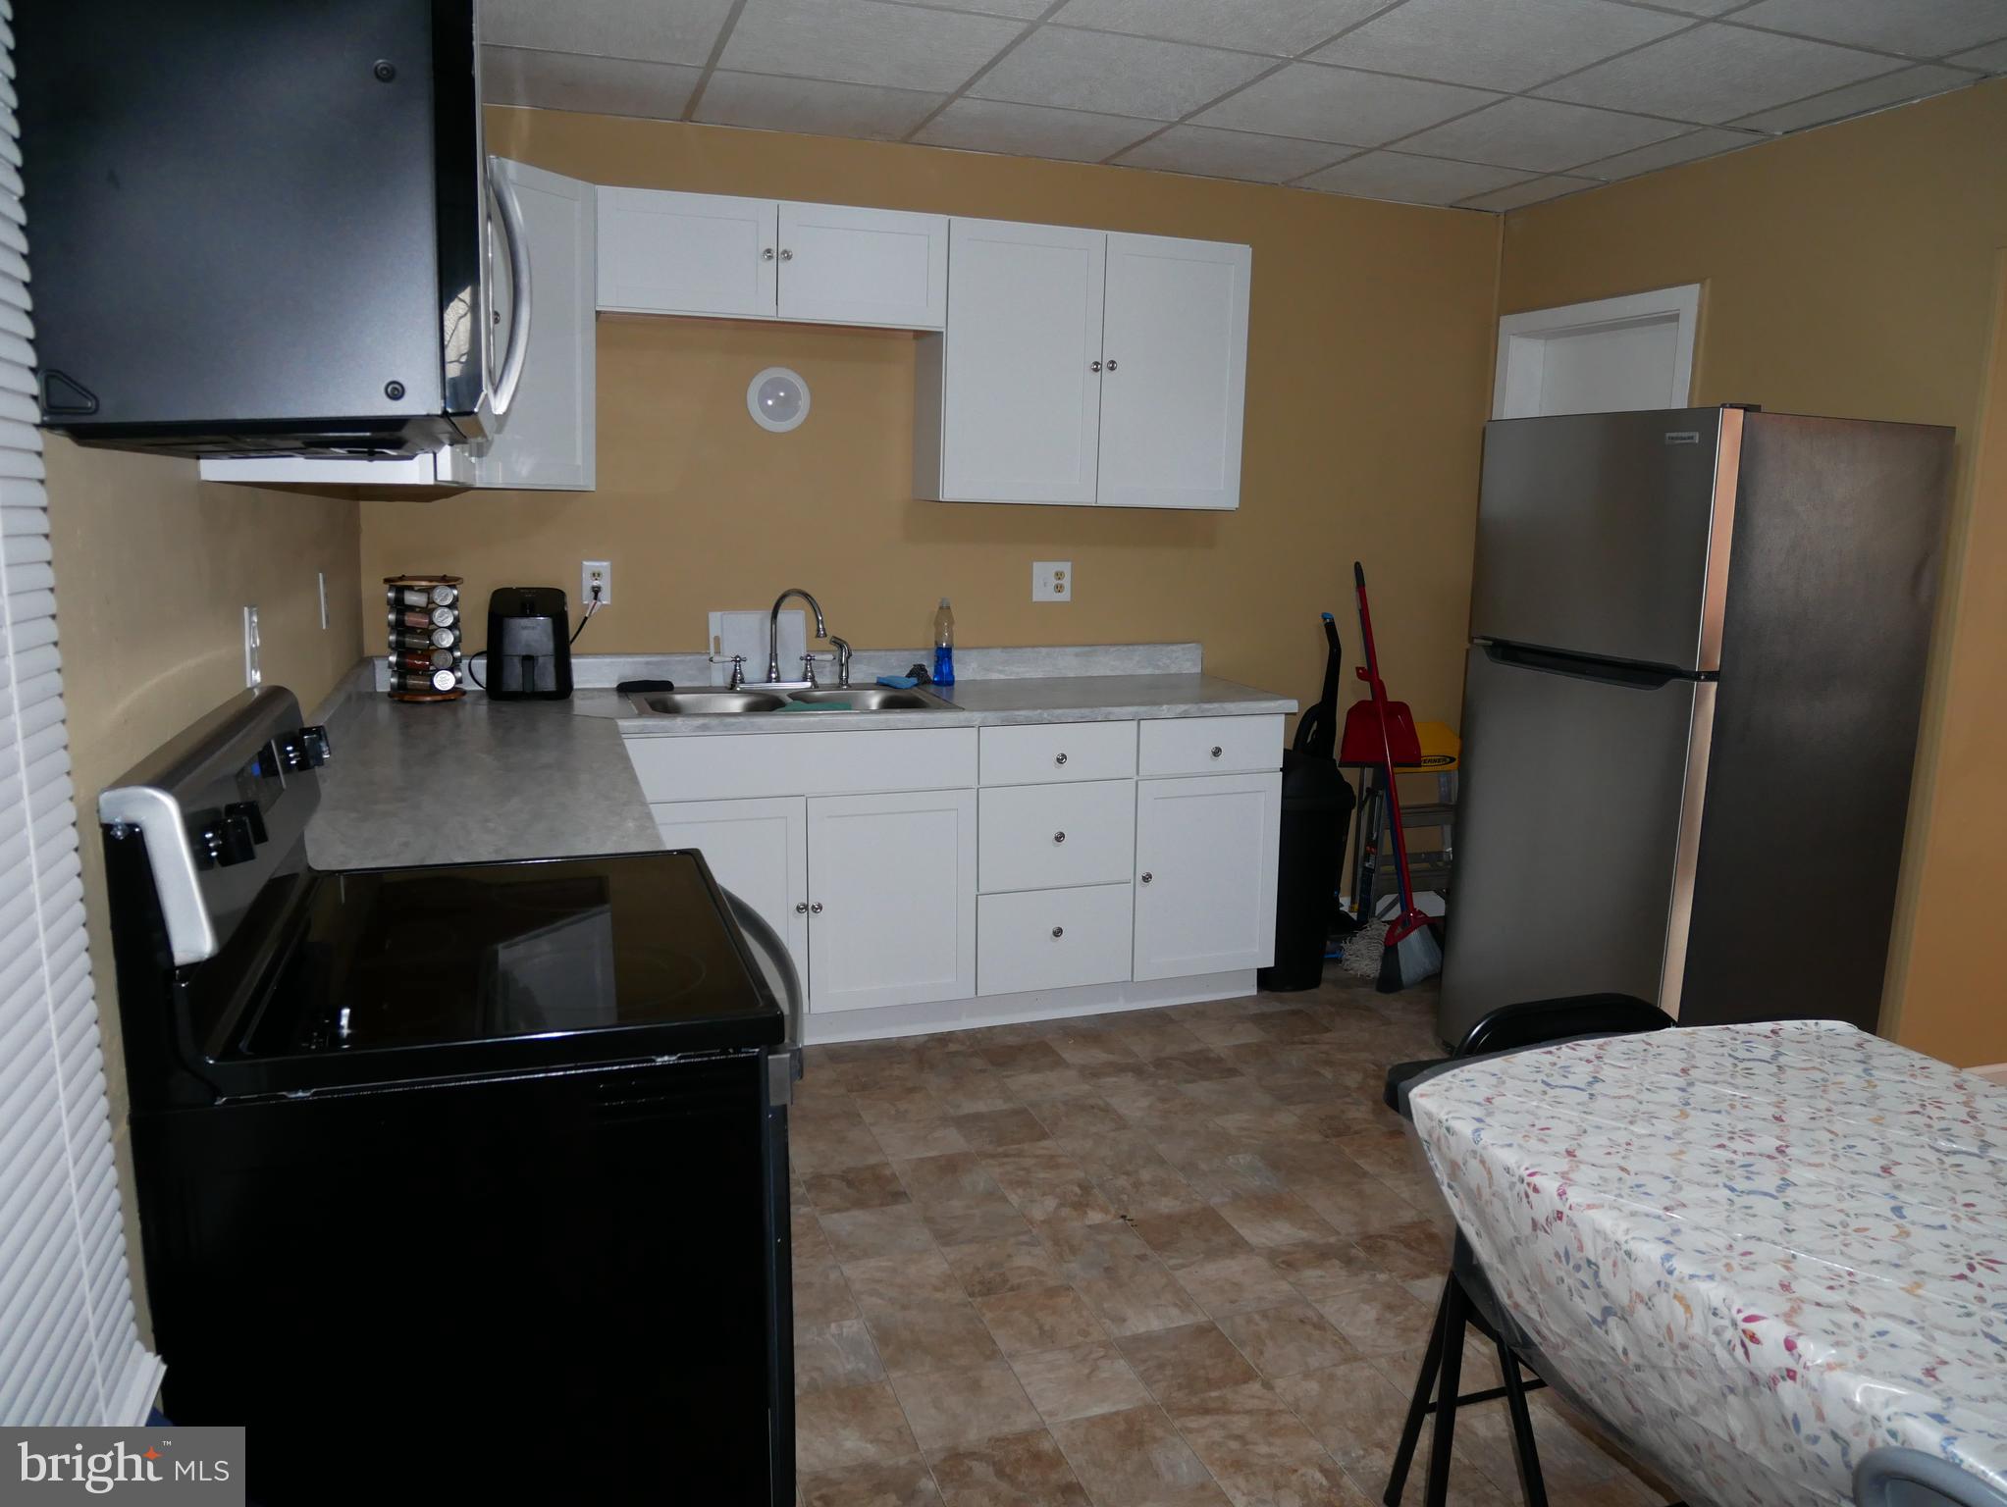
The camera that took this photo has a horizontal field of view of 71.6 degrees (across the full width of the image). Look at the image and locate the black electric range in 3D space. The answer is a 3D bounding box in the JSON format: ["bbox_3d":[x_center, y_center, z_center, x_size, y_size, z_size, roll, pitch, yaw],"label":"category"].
[{"bbox_3d":[-0.625,0.540,1.821,0.702,1.191,0.755,-2,11,-19],"label":"black electric range"}]

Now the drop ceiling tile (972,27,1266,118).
[{"bbox_3d":[0.275,-1.632,3.361,0.594,0.020,0.575,-2,11,-19],"label":"drop ceiling tile"}]

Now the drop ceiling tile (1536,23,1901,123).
[{"bbox_3d":[1.630,-1.561,3.196,0.609,0.018,0.596,-2,11,-19],"label":"drop ceiling tile"}]

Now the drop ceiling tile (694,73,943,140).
[{"bbox_3d":[-0.488,-1.707,3.666,0.597,0.020,0.474,-2,11,-19],"label":"drop ceiling tile"}]

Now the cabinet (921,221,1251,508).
[{"bbox_3d":[0.225,-1.120,4.126,0.930,0.753,0.319,-2,11,-19],"label":"cabinet"}]

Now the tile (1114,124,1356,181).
[{"bbox_3d":[0.678,-1.751,4.070,0.596,0.020,0.474,-2,11,-19],"label":"tile"}]

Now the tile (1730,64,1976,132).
[{"bbox_3d":[2.030,-1.586,3.353,0.186,0.020,0.567,-2,11,-19],"label":"tile"}]

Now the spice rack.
[{"bbox_3d":[-1.518,-0.305,3.665,0.195,0.315,0.195,-6,13,-35],"label":"spice rack"}]

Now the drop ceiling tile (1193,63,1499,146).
[{"bbox_3d":[0.857,-1.654,3.563,0.596,0.020,0.575,-2,11,-19],"label":"drop ceiling tile"}]

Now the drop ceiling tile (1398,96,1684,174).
[{"bbox_3d":[1.435,-1.666,3.750,0.609,0.018,0.596,-2,11,-19],"label":"drop ceiling tile"}]

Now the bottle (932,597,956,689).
[{"bbox_3d":[-0.180,-0.334,4.183,0.066,0.272,0.064,2,10,0],"label":"bottle"}]

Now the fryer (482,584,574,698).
[{"bbox_3d":[-1.278,-0.301,3.771,0.212,0.294,0.235,-2,11,-19],"label":"fryer"}]

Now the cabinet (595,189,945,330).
[{"bbox_3d":[-0.638,-1.308,3.776,0.915,0.302,0.322,-2,11,-19],"label":"cabinet"}]

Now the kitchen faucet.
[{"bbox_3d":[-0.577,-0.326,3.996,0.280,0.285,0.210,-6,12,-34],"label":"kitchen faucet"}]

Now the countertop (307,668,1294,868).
[{"bbox_3d":[-0.214,-0.019,3.274,2.515,0.042,2.002,-2,11,-19],"label":"countertop"}]

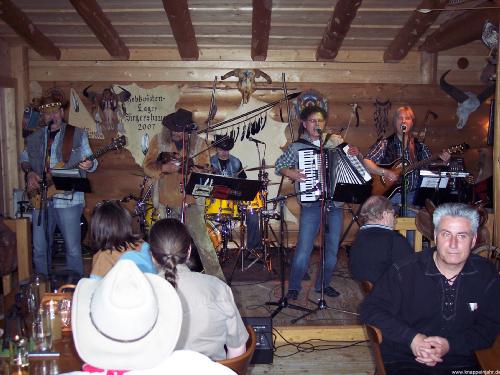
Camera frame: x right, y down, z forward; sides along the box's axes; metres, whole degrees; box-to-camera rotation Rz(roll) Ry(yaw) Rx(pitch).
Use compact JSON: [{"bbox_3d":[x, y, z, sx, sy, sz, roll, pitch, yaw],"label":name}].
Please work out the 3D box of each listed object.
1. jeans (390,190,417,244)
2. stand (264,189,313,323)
[{"bbox_3d":[1.630,0.432,5.960,0.420,0.960,0.300,0,5,0],"label":"jeans"},{"bbox_3d":[0.343,0.537,4.733,0.420,1.020,0.430,-3,6,-25],"label":"stand"}]

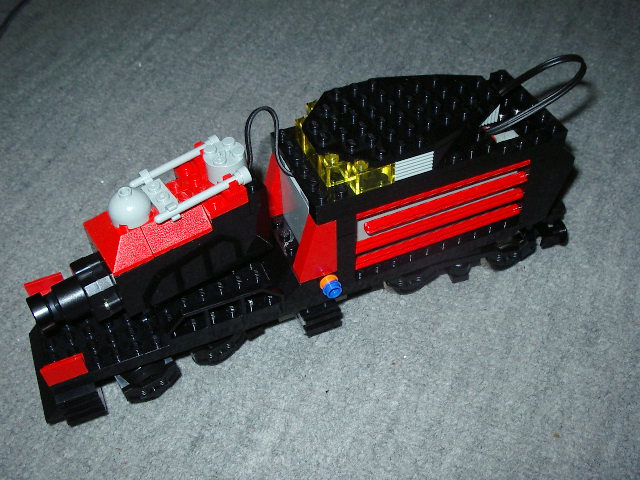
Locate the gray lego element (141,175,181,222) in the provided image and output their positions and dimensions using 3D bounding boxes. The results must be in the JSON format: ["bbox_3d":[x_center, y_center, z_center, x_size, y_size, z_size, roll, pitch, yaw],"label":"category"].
[{"bbox_3d":[-0.060,-0.016,0.264,0.008,0.006,0.028,-26,50,-21],"label":"gray lego element"}]

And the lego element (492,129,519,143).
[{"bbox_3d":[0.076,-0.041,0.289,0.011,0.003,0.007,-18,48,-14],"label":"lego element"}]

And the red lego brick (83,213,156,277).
[{"bbox_3d":[-0.076,-0.003,0.261,0.016,0.010,0.032,-26,51,-21],"label":"red lego brick"}]

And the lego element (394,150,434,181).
[{"bbox_3d":[0.034,-0.030,0.263,0.016,0.010,0.008,-18,48,-14],"label":"lego element"}]

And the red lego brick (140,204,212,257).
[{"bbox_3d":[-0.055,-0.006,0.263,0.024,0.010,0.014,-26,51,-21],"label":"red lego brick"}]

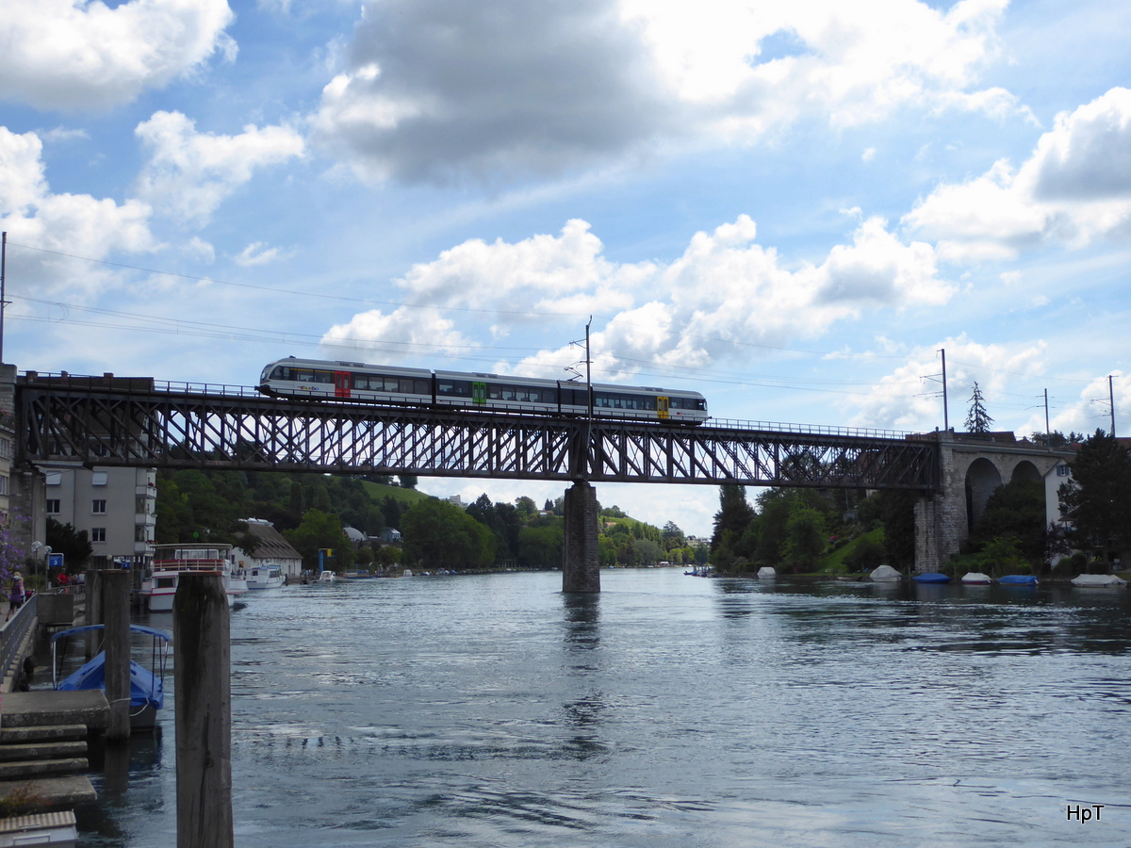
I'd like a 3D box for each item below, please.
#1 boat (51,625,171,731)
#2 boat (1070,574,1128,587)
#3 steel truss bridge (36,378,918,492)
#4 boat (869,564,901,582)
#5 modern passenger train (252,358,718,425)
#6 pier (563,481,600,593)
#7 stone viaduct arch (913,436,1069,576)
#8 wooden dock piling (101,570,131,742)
[{"bbox_3d":[-8.864,4.856,29.787,2.120,1.920,5.200,1,-5,-14],"label":"boat"},{"bbox_3d":[50.492,14.835,142.455,1.900,1.250,5.000,5,-7,-45],"label":"boat"},{"bbox_3d":[0.864,2.236,150.599,111.800,6.850,4.600,3,-7,-38],"label":"steel truss bridge"},{"bbox_3d":[40.732,18.986,190.907,1.800,2.100,4.100,5,-7,-45],"label":"boat"},{"bbox_3d":[-5.426,-2.671,146.126,54.000,3.950,3.000,3,-7,-38],"label":"modern passenger train"},{"bbox_3d":[1.600,11.221,150.270,2.150,11.020,4.500,3,-7,-38],"label":"pier"},{"bbox_3d":[55.067,10.323,193.208,29.697,17.000,4.300,4,-7,-40],"label":"stone viaduct arch"},{"bbox_3d":[-7.729,3.973,26.012,0.420,2.900,0.420,1,-5,-13],"label":"wooden dock piling"}]

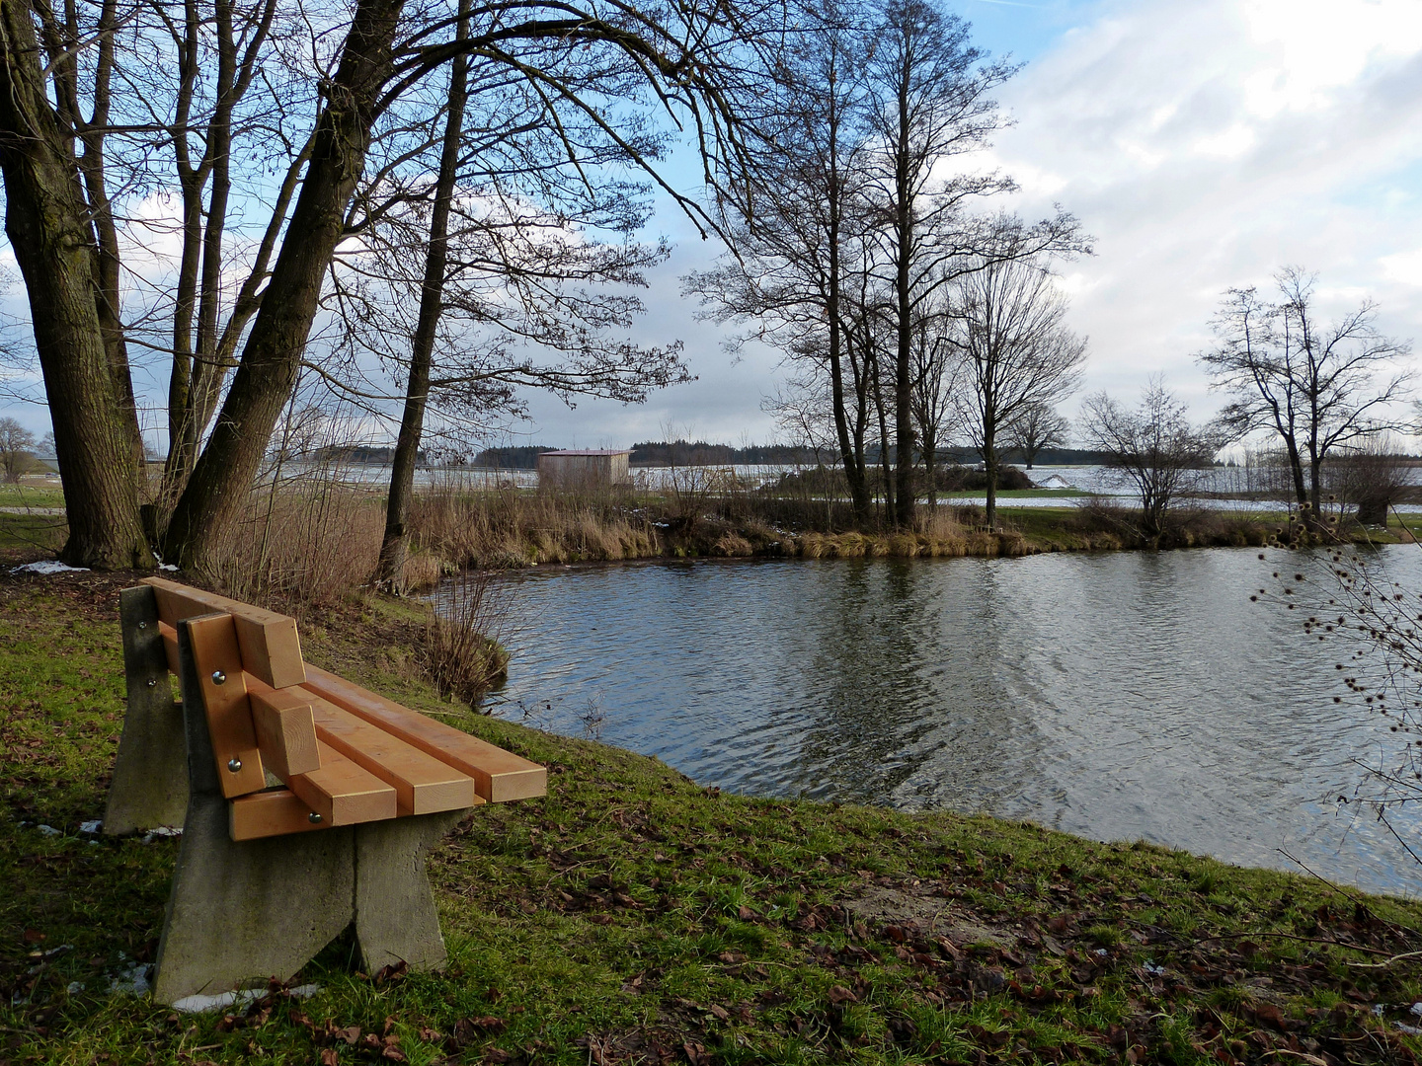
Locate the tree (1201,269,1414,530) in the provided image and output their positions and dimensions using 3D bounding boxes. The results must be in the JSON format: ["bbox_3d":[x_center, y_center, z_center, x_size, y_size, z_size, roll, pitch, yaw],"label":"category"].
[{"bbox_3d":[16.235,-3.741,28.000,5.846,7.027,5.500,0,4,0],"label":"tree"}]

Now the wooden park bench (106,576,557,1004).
[{"bbox_3d":[-1.159,0.543,2.663,0.629,0.798,2.079,0,0,-34],"label":"wooden park bench"}]

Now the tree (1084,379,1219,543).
[{"bbox_3d":[11.324,-1.921,26.500,3.583,4.099,3.500,0,4,0],"label":"tree"}]

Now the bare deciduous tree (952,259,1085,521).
[{"bbox_3d":[8.047,-3.768,27.000,3.563,7.273,3.600,0,4,0],"label":"bare deciduous tree"}]

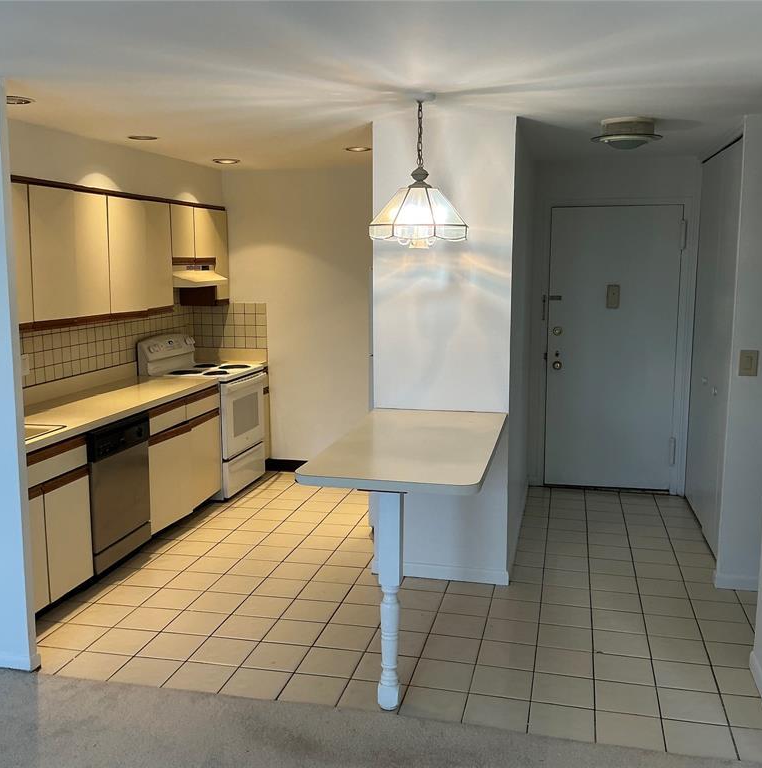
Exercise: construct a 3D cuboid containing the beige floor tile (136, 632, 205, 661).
[{"bbox_3d":[-0.921,1.167,3.673,0.236,0.015,0.236,2,8,13],"label":"beige floor tile"}]

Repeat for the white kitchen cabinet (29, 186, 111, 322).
[{"bbox_3d":[-1.868,-0.738,4.669,0.310,0.717,0.744,2,9,13],"label":"white kitchen cabinet"}]

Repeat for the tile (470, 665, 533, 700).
[{"bbox_3d":[0.505,1.246,3.441,0.243,0.010,0.240,2,9,13],"label":"tile"}]

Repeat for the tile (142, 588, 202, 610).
[{"bbox_3d":[-1.075,1.124,4.301,0.240,0.012,0.241,2,9,13],"label":"tile"}]

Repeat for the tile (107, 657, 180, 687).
[{"bbox_3d":[-1.012,1.241,3.565,0.243,0.010,0.243,2,8,13],"label":"tile"}]

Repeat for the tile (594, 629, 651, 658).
[{"bbox_3d":[1.075,1.169,3.711,0.236,0.015,0.236,2,8,13],"label":"tile"}]

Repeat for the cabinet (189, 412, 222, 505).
[{"bbox_3d":[-1.507,0.511,5.868,0.590,0.608,0.459,2,8,13],"label":"cabinet"}]

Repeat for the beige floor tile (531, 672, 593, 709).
[{"bbox_3d":[0.746,1.256,3.382,0.243,0.010,0.240,2,9,13],"label":"beige floor tile"}]

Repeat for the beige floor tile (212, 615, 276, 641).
[{"bbox_3d":[-0.641,1.165,3.942,0.243,0.012,0.243,2,8,13],"label":"beige floor tile"}]

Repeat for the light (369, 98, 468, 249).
[{"bbox_3d":[0.167,-0.928,3.643,0.425,0.640,0.425,1,8,3],"label":"light"}]

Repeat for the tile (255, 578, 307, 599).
[{"bbox_3d":[-0.537,1.104,4.463,0.243,0.010,0.243,2,8,13],"label":"tile"}]

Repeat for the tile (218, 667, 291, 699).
[{"bbox_3d":[-0.514,1.252,3.446,0.245,0.012,0.224,2,9,13],"label":"tile"}]

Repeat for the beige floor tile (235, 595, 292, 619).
[{"bbox_3d":[-0.586,1.131,4.184,0.243,0.012,0.243,2,8,13],"label":"beige floor tile"}]

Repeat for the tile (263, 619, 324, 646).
[{"bbox_3d":[-0.405,1.184,3.932,0.243,0.010,0.243,2,8,13],"label":"tile"}]

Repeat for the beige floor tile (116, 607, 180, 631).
[{"bbox_3d":[-1.128,1.154,4.057,0.243,0.010,0.240,2,9,13],"label":"beige floor tile"}]

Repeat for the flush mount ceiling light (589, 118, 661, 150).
[{"bbox_3d":[1.285,-1.294,4.331,0.365,0.145,0.365,2,8,13],"label":"flush mount ceiling light"}]

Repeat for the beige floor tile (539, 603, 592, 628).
[{"bbox_3d":[0.925,1.161,4.133,0.243,0.010,0.243,2,8,13],"label":"beige floor tile"}]

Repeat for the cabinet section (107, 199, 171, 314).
[{"bbox_3d":[-1.696,-0.833,5.369,0.333,0.715,0.804,2,8,13],"label":"cabinet section"}]

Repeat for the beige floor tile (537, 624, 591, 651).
[{"bbox_3d":[0.839,1.160,3.764,0.236,0.015,0.236,2,8,13],"label":"beige floor tile"}]

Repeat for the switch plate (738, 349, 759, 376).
[{"bbox_3d":[1.910,-0.106,4.298,0.083,0.127,0.010,2,8,13],"label":"switch plate"}]

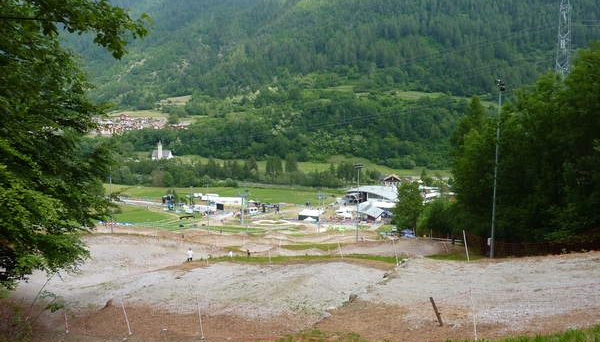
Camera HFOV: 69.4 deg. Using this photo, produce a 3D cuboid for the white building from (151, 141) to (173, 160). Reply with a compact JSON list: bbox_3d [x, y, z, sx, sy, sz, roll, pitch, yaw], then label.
[{"bbox_3d":[-180.000,-27.000,570.000,26.000,26.500,15.000,2,5,20],"label":"white building"}]

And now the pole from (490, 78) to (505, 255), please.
[{"bbox_3d":[19.500,-0.100,43.200,1.000,17.900,1.200,2,5,18],"label":"pole"}]

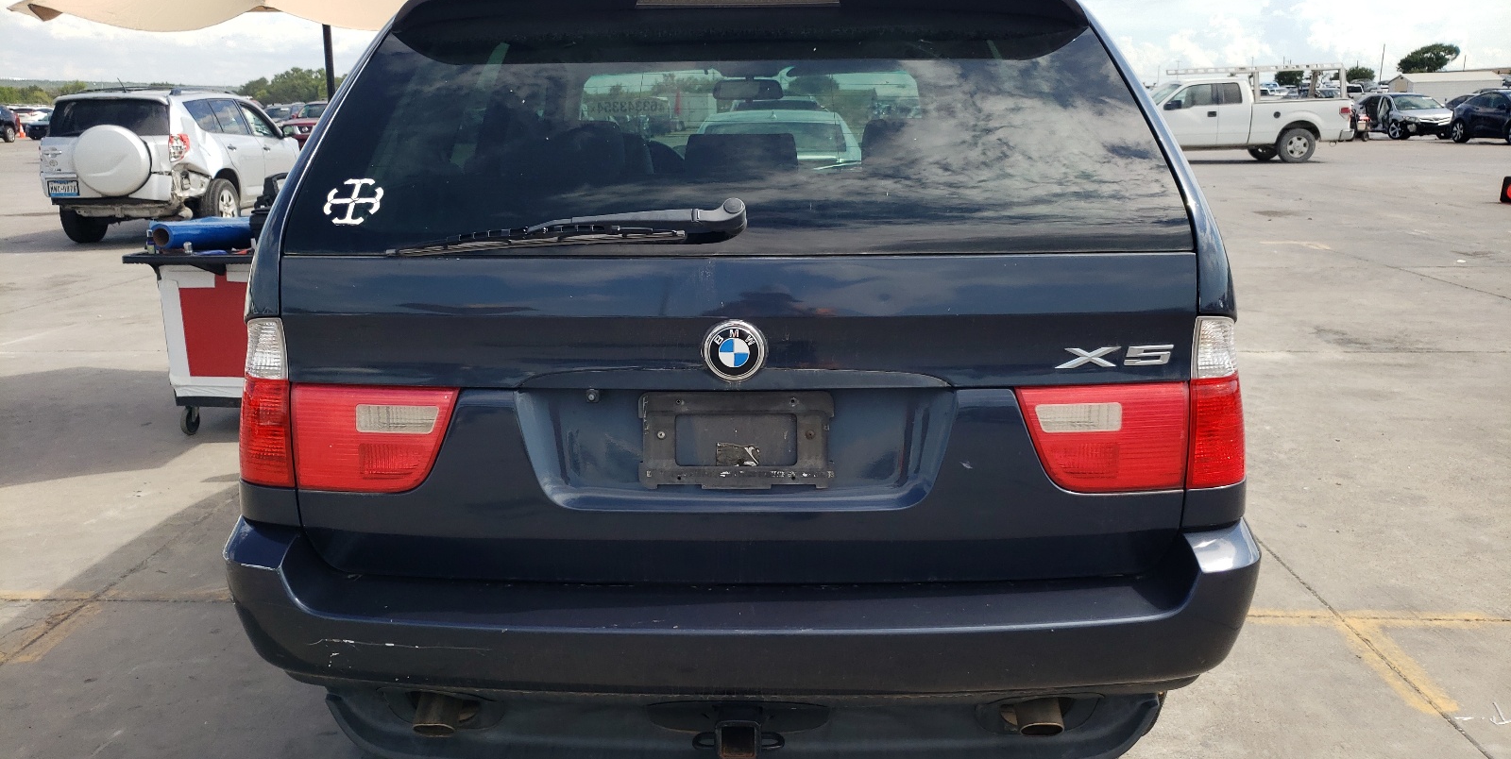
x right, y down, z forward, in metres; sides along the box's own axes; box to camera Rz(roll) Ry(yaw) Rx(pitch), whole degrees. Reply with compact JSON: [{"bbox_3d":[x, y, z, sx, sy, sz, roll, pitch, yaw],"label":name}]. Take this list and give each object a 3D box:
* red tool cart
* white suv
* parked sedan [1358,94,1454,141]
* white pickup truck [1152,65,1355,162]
[{"bbox_3d":[-2.282,-0.206,5.347,1.000,0.850,0.600,-1,14,0],"label":"red tool cart"},{"bbox_3d":[-6.758,-2.741,14.085,1.830,1.710,4.550,0,14,2],"label":"white suv"},{"bbox_3d":[21.912,-8.915,38.536,1.850,1.480,4.850,0,14,4],"label":"parked sedan"},{"bbox_3d":[10.789,-6.149,26.421,5.900,2.200,2.050,0,14,1],"label":"white pickup truck"}]

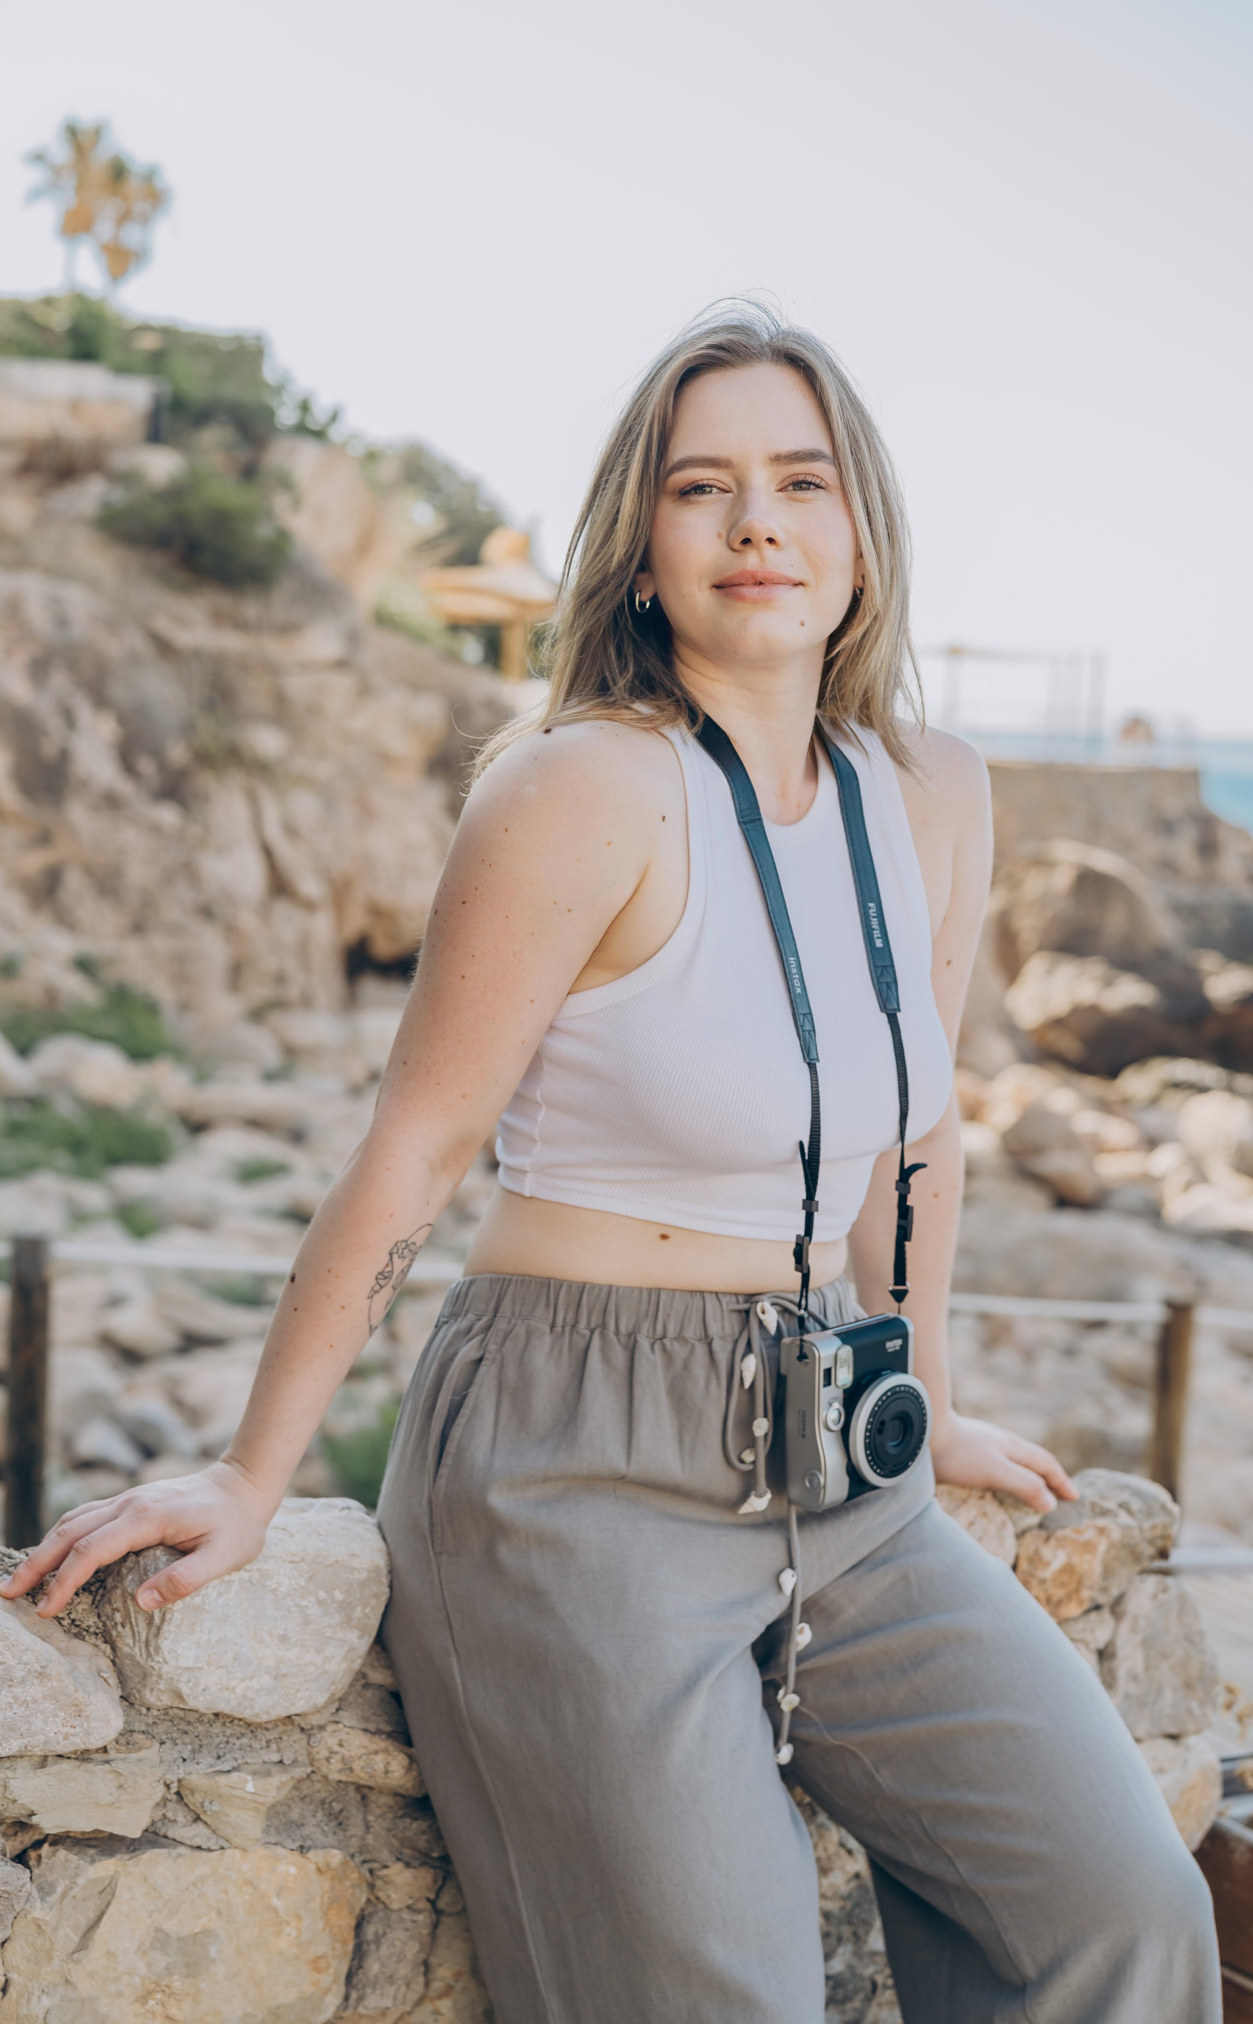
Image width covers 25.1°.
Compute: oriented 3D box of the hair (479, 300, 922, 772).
[{"bbox_3d":[0.052,-0.316,1.880,0.285,0.310,0.250,0,2,-2],"label":"hair"}]

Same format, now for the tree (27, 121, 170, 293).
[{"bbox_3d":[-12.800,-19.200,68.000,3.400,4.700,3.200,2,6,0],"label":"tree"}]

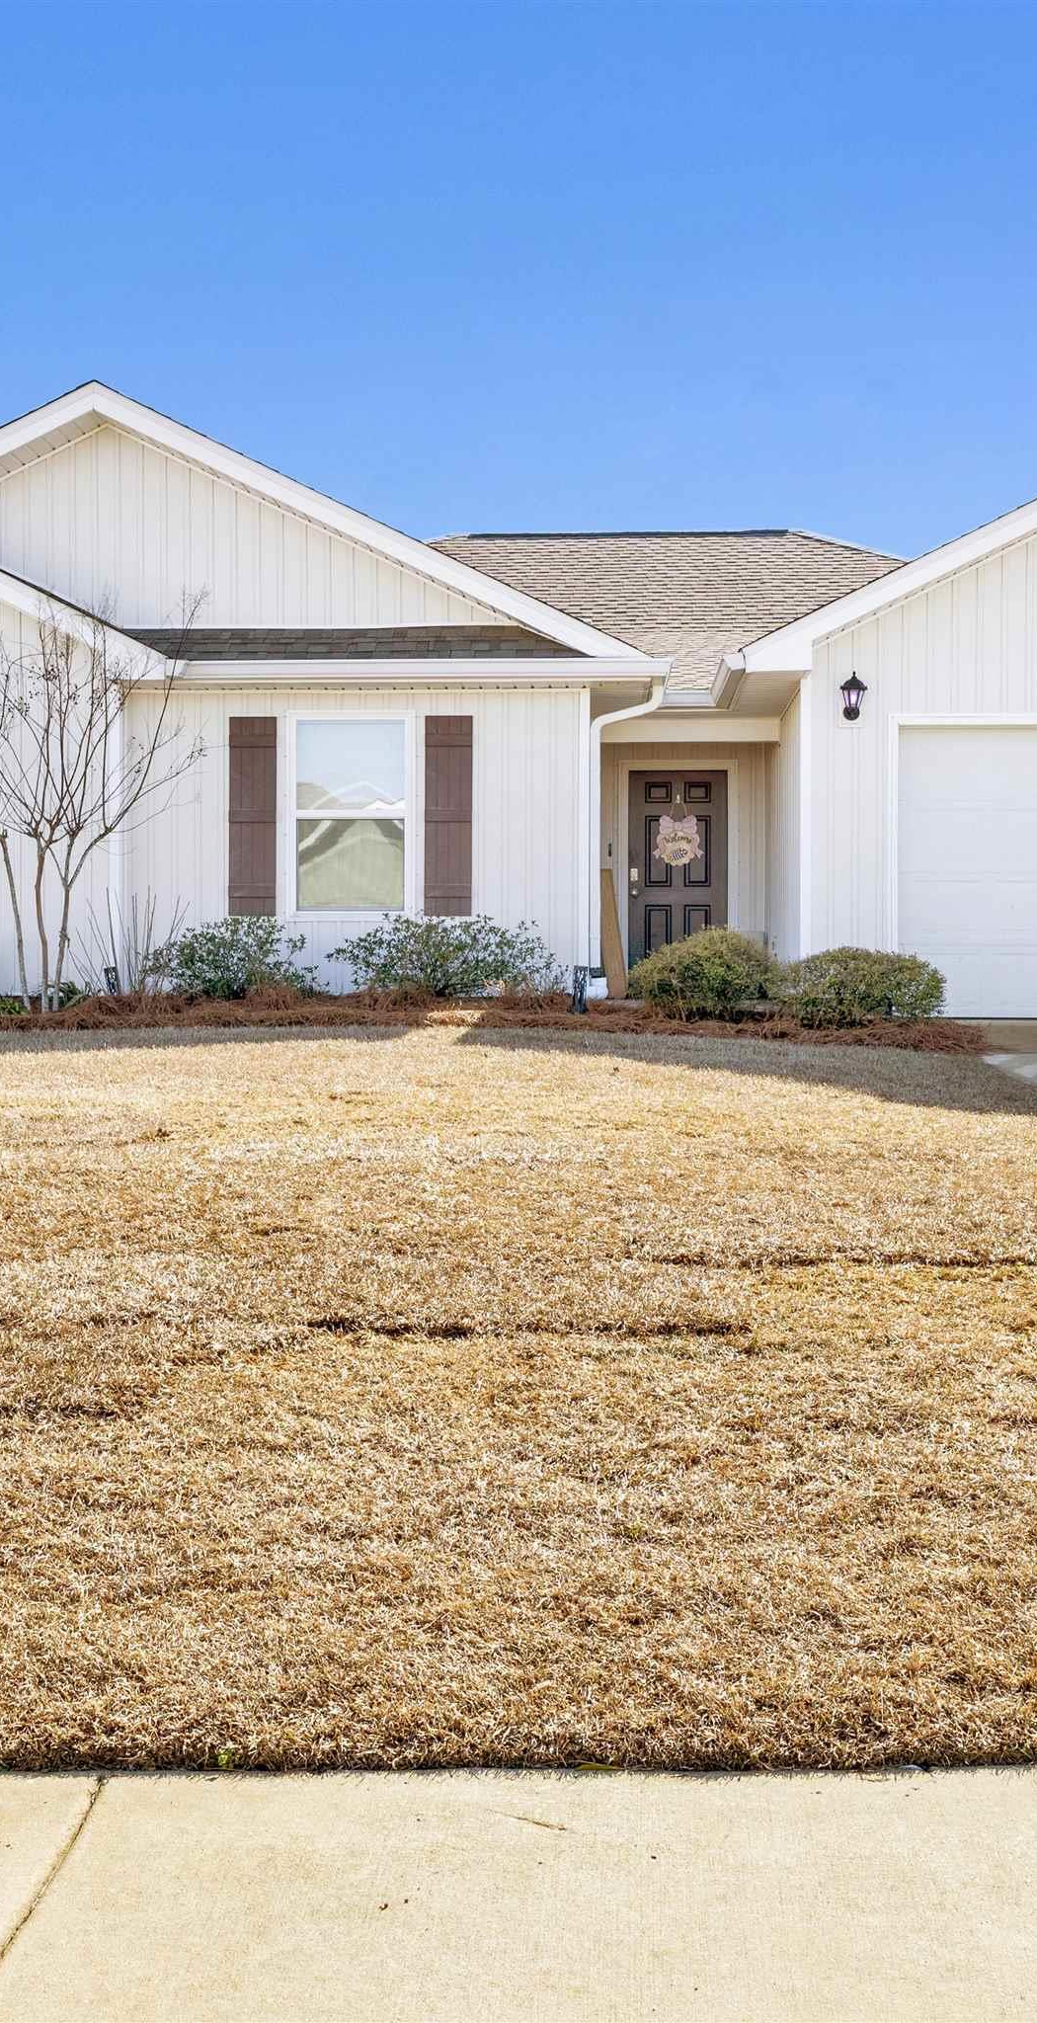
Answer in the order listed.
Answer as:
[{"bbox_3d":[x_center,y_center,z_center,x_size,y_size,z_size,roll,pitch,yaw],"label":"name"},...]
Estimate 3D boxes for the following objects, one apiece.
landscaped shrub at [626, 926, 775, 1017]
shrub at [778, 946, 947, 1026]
[{"bbox_3d":[1.277,-0.282,14.150,1.034,0.624,0.980,0,1,-1],"label":"landscaped shrub"},{"bbox_3d":[2.320,-0.168,13.650,1.123,0.522,1.000,0,1,-1],"label":"shrub"}]

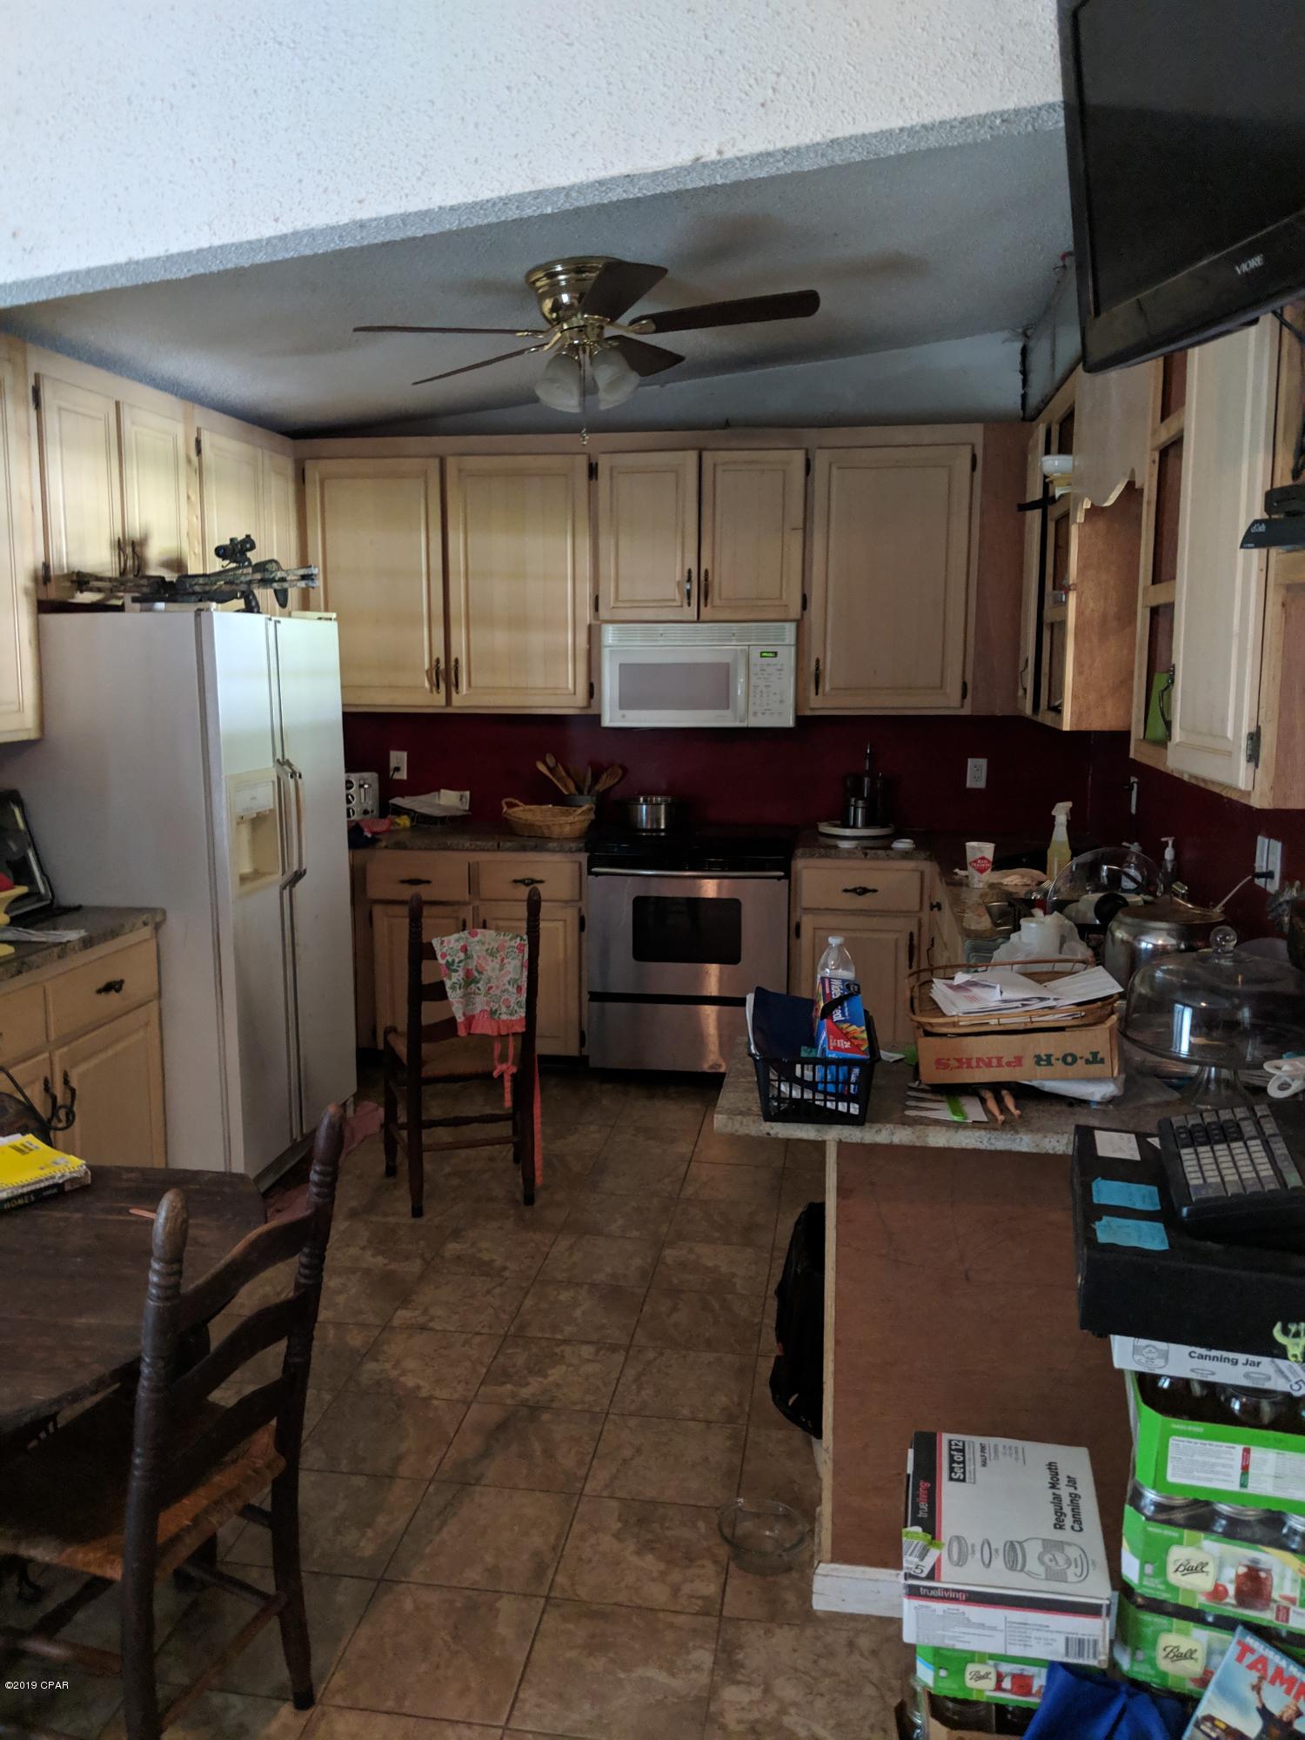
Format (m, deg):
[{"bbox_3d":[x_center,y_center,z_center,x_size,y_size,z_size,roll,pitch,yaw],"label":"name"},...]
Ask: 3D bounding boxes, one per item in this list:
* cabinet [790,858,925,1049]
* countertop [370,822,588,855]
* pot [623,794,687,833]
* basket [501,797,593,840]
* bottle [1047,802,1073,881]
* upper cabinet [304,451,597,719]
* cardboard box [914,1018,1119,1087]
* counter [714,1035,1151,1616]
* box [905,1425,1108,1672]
[{"bbox_3d":[0.809,0.354,5.395,0.495,0.880,0.610,1,9,8],"label":"cabinet"},{"bbox_3d":[-0.631,-0.139,5.428,0.890,0.040,0.645,1,10,9],"label":"countertop"},{"bbox_3d":[0.014,-0.226,5.428,0.250,0.120,0.220,1,10,9],"label":"pot"},{"bbox_3d":[-0.409,-0.208,5.312,0.375,0.135,0.280,1,10,9],"label":"basket"},{"bbox_3d":[1.254,-0.078,4.196,0.088,0.262,0.068,2,9,14],"label":"bottle"},{"bbox_3d":[-0.771,-1.135,5.444,1.140,0.983,0.325,1,10,9],"label":"upper cabinet"},{"bbox_3d":[0.631,0.271,2.390,0.315,0.092,0.360,-3,9,9],"label":"cardboard box"},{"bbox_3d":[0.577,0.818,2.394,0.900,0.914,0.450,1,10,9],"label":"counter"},{"bbox_3d":[0.452,0.865,1.752,0.235,0.088,0.302,0,10,13],"label":"box"}]

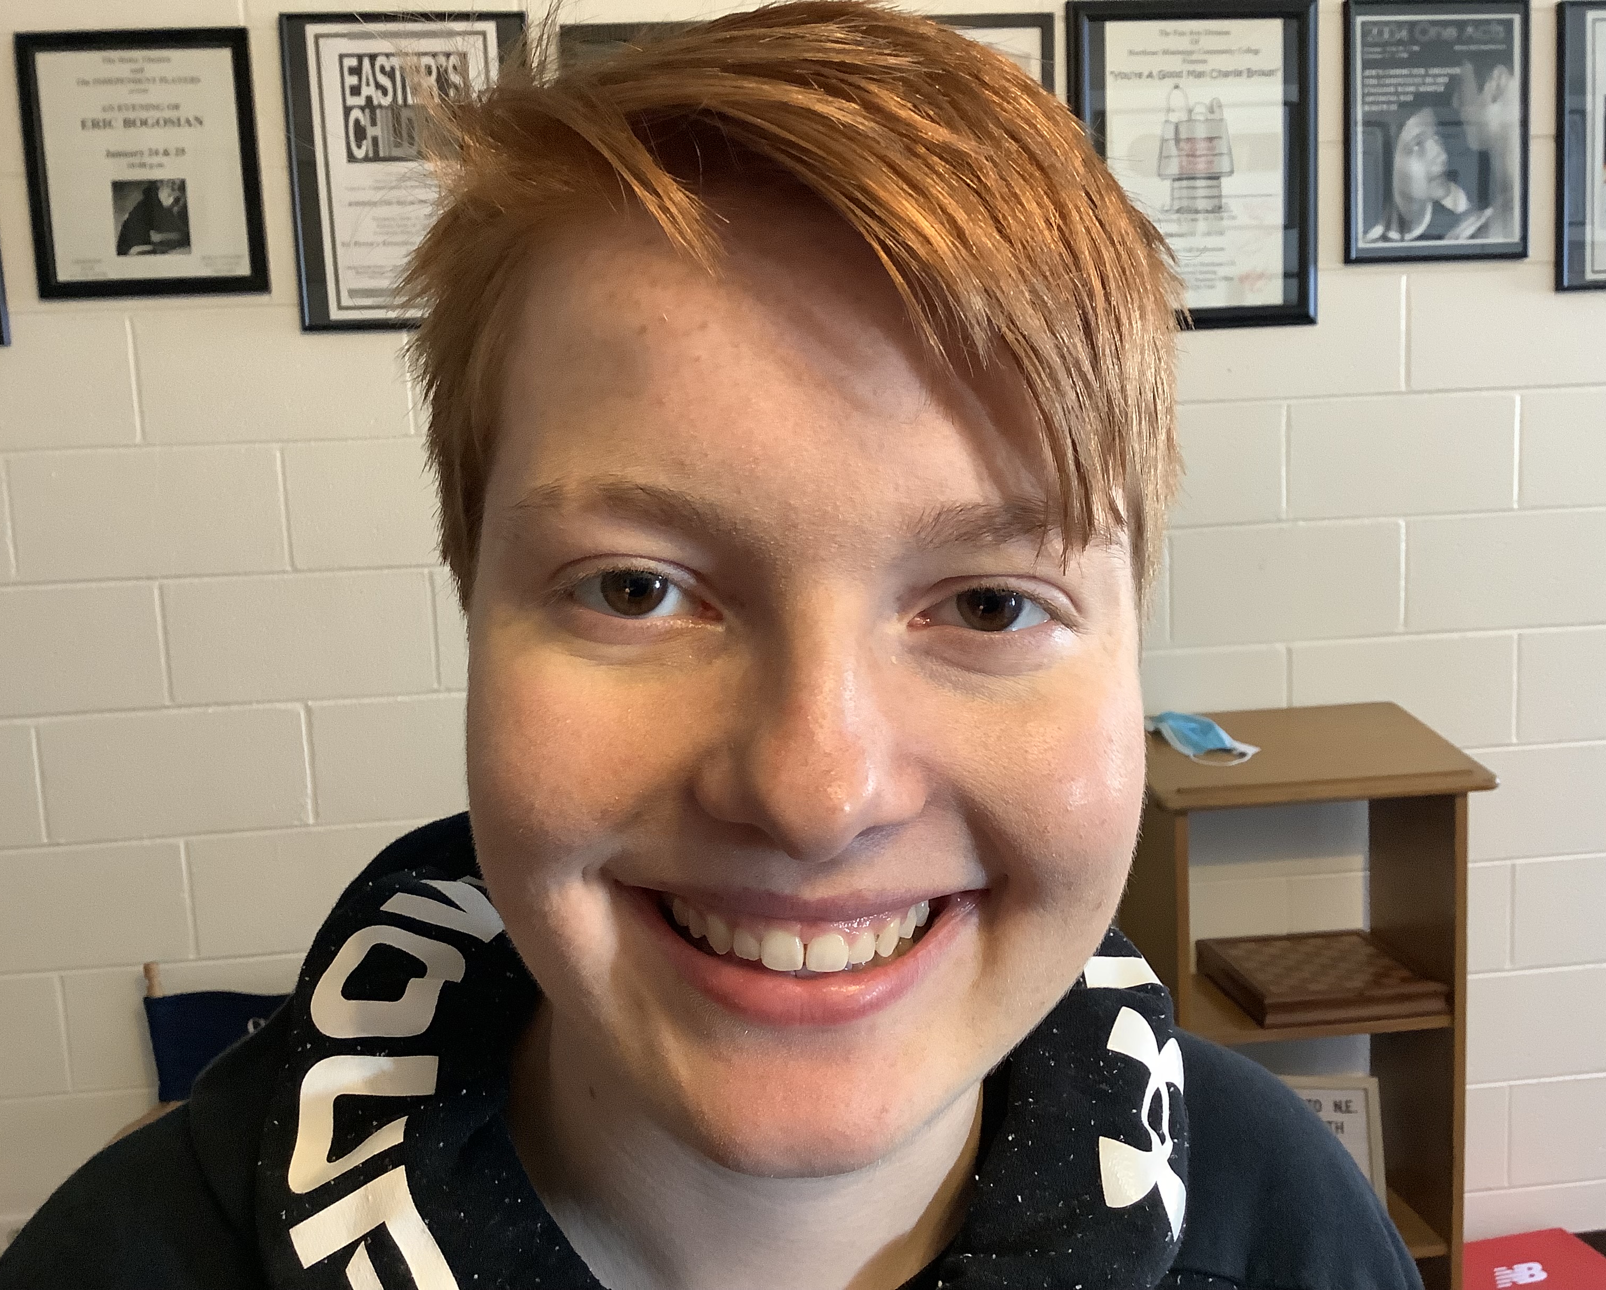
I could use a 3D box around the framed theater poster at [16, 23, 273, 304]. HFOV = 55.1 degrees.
[{"bbox_3d":[-0.978,-0.714,2.294,0.328,0.378,0.022,-3,7,-6],"label":"framed theater poster"}]

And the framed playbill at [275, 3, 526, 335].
[{"bbox_3d":[-0.589,-0.716,2.338,0.360,0.460,0.022,-3,7,-6],"label":"framed playbill"}]

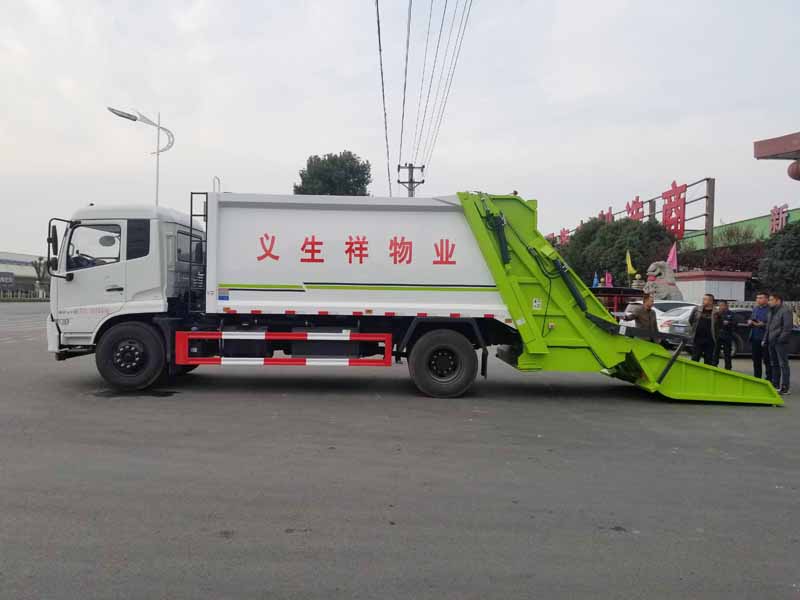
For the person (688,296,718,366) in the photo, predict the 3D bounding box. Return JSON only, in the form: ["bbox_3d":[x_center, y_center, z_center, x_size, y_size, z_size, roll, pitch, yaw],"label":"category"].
[{"bbox_3d":[6.182,0.725,12.200,0.560,1.690,0.360,2,1,45],"label":"person"}]

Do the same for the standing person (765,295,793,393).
[{"bbox_3d":[6.600,0.742,10.450,0.330,1.710,0.470,1,1,-13],"label":"standing person"}]

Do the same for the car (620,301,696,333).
[{"bbox_3d":[8.600,0.794,20.400,1.800,1.500,4.600,1,1,-1],"label":"car"}]

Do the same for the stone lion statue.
[{"bbox_3d":[10.963,-0.346,25.000,1.750,2.300,1.150,1,1,-6],"label":"stone lion statue"}]

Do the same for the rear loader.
[{"bbox_3d":[0.220,-0.116,10.200,11.200,3.130,2.500,1,1,0],"label":"rear loader"}]

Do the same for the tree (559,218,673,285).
[{"bbox_3d":[12.494,-1.561,35.000,6.000,6.100,6.200,1,1,0],"label":"tree"}]

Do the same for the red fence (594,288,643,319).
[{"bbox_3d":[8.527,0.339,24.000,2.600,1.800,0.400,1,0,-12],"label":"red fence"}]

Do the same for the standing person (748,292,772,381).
[{"bbox_3d":[6.678,0.732,11.100,0.380,1.720,0.480,1,1,-22],"label":"standing person"}]

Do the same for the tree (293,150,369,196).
[{"bbox_3d":[-4.788,-4.738,42.000,6.000,11.500,6.000,1,1,0],"label":"tree"}]

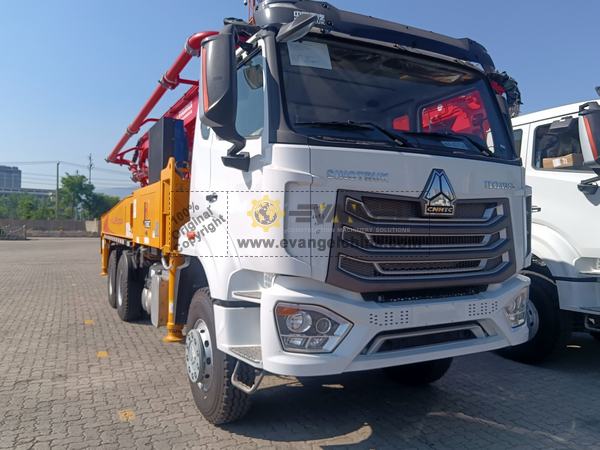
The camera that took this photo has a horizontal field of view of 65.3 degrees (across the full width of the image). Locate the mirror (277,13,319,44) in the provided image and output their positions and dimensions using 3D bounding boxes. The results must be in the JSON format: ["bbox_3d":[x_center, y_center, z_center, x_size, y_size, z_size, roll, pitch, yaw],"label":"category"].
[{"bbox_3d":[-0.019,-1.232,2.940,0.310,0.150,0.150,0,0,42],"label":"mirror"}]

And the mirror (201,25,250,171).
[{"bbox_3d":[-0.484,-0.809,3.059,0.310,0.920,0.240,0,0,-28],"label":"mirror"}]

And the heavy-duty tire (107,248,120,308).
[{"bbox_3d":[-3.505,1.045,9.076,0.310,1.085,1.085,0,0,-28],"label":"heavy-duty tire"}]

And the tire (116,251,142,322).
[{"bbox_3d":[-2.863,1.054,7.861,0.310,1.085,1.085,0,0,-28],"label":"tire"}]

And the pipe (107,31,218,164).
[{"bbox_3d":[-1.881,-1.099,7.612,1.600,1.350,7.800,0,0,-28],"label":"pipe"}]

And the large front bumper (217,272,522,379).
[{"bbox_3d":[0.713,0.593,3.532,2.480,0.580,0.920,0,0,-28],"label":"large front bumper"}]

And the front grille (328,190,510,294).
[{"bbox_3d":[0.900,0.112,3.116,1.640,0.630,0.160,1,0,-28],"label":"front grille"}]

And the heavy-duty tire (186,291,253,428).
[{"bbox_3d":[-0.694,1.083,3.957,0.310,1.085,1.085,0,0,-28],"label":"heavy-duty tire"}]

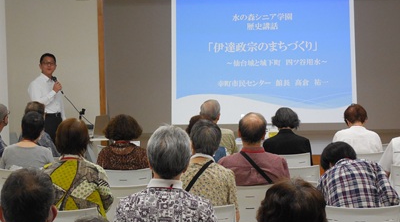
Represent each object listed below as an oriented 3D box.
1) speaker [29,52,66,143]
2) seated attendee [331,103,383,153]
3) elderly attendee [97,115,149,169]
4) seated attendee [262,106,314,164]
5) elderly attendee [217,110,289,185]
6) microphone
[{"bbox_3d":[-1.487,0.306,9.236,0.450,1.745,0.340,-3,3,-37],"label":"speaker"},{"bbox_3d":[1.445,0.534,8.524,0.460,1.203,0.750,-2,2,-2],"label":"seated attendee"},{"bbox_3d":[-0.586,0.628,7.325,0.440,1.215,0.750,-1,2,5],"label":"elderly attendee"},{"bbox_3d":[0.786,0.564,8.274,0.460,1.197,0.750,-1,2,3],"label":"seated attendee"},{"bbox_3d":[0.385,0.627,6.375,0.500,1.246,0.750,-1,2,2],"label":"elderly attendee"},{"bbox_3d":[-1.368,-0.248,9.020,0.050,0.220,0.050,-15,-29,-30],"label":"microphone"}]

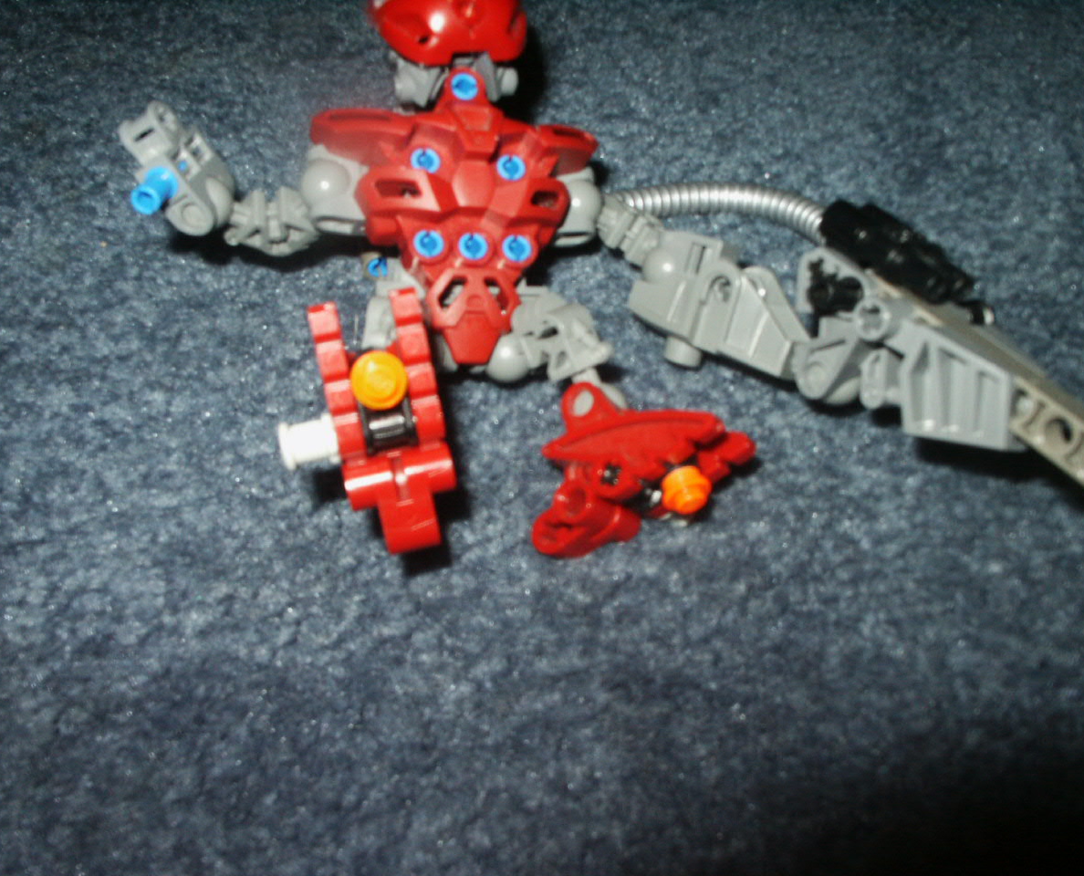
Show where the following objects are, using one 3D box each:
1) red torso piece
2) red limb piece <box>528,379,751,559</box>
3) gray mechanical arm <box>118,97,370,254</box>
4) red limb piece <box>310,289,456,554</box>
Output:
[{"bbox_3d":[-0.014,-0.040,0.217,0.055,0.021,0.057,0,75,-16],"label":"red torso piece"},{"bbox_3d":[0.015,0.003,0.200,0.039,0.017,0.023,-29,57,23],"label":"red limb piece"},{"bbox_3d":[-0.056,-0.048,0.222,0.046,0.020,0.027,-1,72,-6],"label":"gray mechanical arm"},{"bbox_3d":[-0.023,-0.004,0.186,0.017,0.022,0.039,-12,98,0],"label":"red limb piece"}]

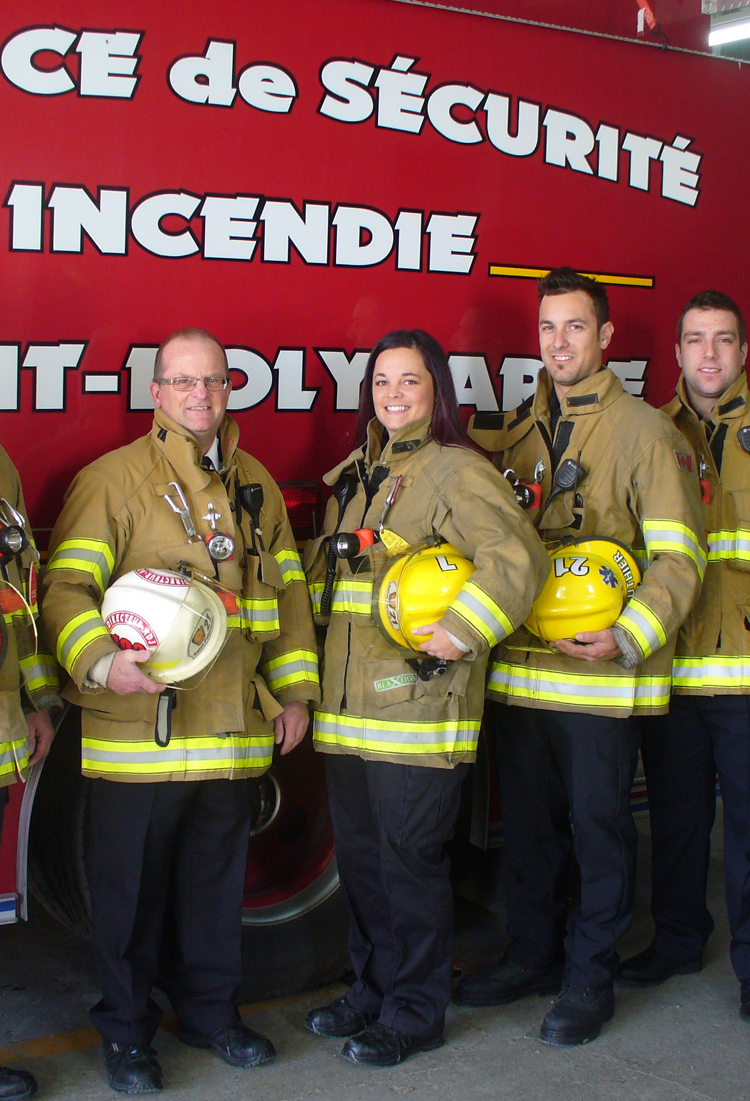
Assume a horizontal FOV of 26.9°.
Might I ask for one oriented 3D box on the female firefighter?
[{"bbox_3d":[0.088,0.348,3.731,0.540,1.700,0.430,6,8,39],"label":"female firefighter"}]

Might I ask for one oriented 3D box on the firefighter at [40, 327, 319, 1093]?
[{"bbox_3d":[-0.457,0.353,3.601,0.640,1.700,0.460,-2,7,-27],"label":"firefighter"}]

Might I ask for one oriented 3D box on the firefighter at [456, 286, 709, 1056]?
[{"bbox_3d":[0.495,0.261,3.903,0.600,1.850,0.470,6,8,38],"label":"firefighter"}]

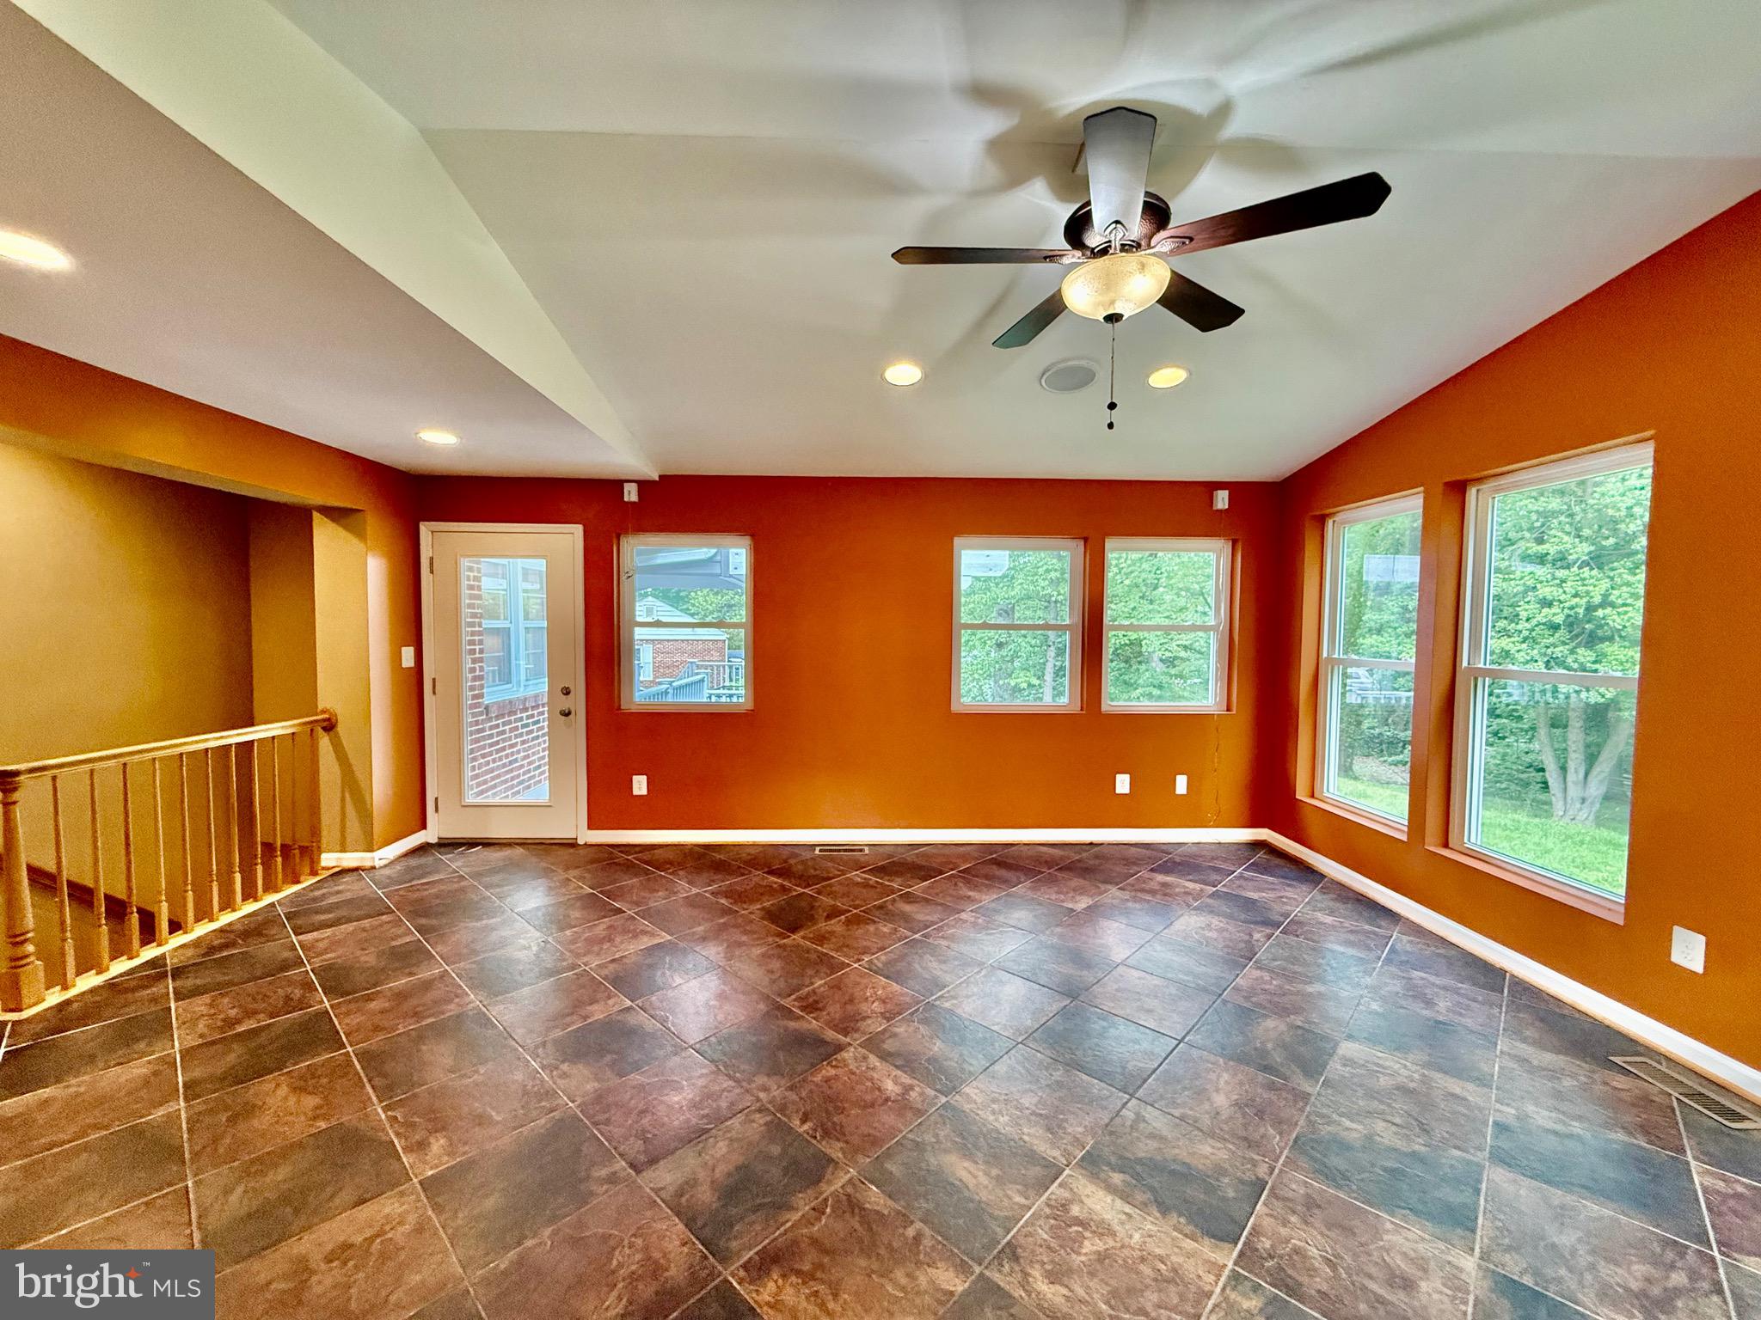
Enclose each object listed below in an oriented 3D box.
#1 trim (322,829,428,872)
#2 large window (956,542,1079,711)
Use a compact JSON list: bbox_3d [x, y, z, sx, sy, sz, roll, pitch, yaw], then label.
[{"bbox_3d":[-3.207,1.197,4.505,0.348,0.100,0.459,0,3,-2],"label":"trim"},{"bbox_3d":[0.937,-0.237,4.910,0.913,1.181,0.090,0,3,-2],"label":"large window"}]

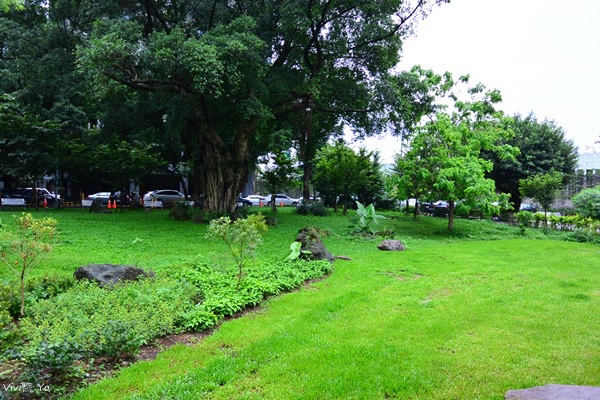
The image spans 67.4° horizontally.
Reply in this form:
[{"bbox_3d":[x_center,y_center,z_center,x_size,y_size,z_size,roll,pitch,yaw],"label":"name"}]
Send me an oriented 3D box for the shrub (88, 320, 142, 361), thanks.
[{"bbox_3d":[-1.731,1.311,4.200,0.485,0.373,0.450,0,1,0],"label":"shrub"}]

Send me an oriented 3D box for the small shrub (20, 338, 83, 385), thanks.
[{"bbox_3d":[-2.043,1.328,3.700,0.520,0.340,0.460,1,1,-29],"label":"small shrub"}]

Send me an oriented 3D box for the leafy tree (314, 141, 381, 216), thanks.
[{"bbox_3d":[2.997,-1.369,29.000,4.382,4.672,4.200,0,1,0],"label":"leafy tree"}]

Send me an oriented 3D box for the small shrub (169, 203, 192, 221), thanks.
[{"bbox_3d":[-6.188,0.601,23.500,1.149,0.940,1.050,0,1,0],"label":"small shrub"}]

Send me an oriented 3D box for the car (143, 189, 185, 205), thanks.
[{"bbox_3d":[-12.709,-0.191,43.000,4.500,1.520,1.780,1,1,-35],"label":"car"}]

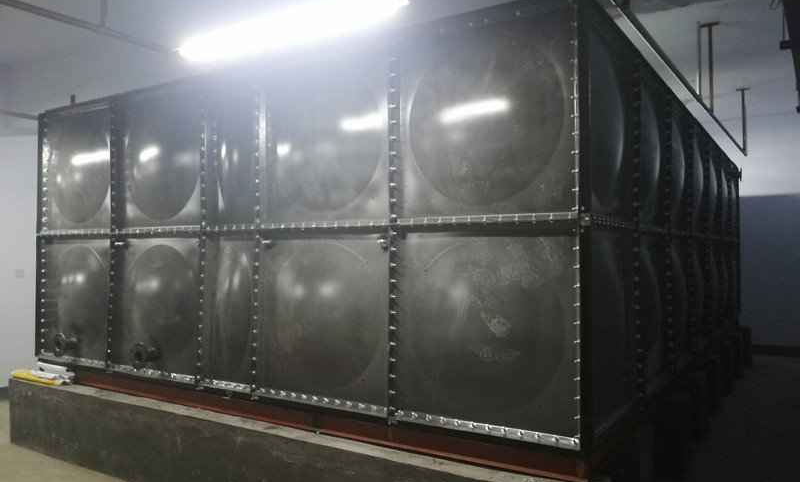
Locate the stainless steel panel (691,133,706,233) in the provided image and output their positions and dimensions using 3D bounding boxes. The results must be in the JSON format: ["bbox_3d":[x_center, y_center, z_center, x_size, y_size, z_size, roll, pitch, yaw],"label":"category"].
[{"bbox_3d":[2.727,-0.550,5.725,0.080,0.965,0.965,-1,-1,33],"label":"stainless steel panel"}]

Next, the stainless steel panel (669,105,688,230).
[{"bbox_3d":[2.172,-0.576,4.875,0.080,0.990,0.990,-1,-1,33],"label":"stainless steel panel"}]

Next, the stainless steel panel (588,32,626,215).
[{"bbox_3d":[1.085,-0.596,3.196,0.080,0.990,0.990,-1,-1,33],"label":"stainless steel panel"}]

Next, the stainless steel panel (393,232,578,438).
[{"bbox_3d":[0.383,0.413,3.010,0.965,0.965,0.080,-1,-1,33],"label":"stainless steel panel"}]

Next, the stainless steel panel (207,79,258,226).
[{"bbox_3d":[-1.071,-0.583,3.959,0.490,0.990,0.080,-1,-1,33],"label":"stainless steel panel"}]

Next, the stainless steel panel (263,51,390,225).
[{"bbox_3d":[-0.446,-0.589,3.554,0.990,0.990,0.080,-1,-1,33],"label":"stainless steel panel"}]

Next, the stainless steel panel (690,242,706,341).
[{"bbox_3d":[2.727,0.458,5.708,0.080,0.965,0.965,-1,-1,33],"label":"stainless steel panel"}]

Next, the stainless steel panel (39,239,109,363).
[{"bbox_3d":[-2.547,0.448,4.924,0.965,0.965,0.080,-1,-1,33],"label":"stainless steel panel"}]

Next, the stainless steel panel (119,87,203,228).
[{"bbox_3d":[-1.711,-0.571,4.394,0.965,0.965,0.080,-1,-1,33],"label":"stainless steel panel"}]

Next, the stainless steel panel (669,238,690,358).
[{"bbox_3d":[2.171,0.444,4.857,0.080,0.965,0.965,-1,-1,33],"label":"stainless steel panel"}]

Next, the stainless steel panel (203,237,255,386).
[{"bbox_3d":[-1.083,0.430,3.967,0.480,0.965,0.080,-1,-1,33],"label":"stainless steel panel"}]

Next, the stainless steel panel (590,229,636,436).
[{"bbox_3d":[1.086,0.404,3.184,0.080,0.990,0.990,-1,-1,33],"label":"stainless steel panel"}]

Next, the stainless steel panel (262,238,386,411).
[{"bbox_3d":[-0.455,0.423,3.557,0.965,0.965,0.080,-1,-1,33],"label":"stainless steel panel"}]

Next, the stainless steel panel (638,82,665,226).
[{"bbox_3d":[1.629,-0.586,4.035,0.080,0.990,0.990,-1,-1,33],"label":"stainless steel panel"}]

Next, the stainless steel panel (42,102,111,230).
[{"bbox_3d":[-2.530,-0.569,4.904,0.990,0.990,0.080,-1,-1,33],"label":"stainless steel panel"}]

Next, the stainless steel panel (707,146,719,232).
[{"bbox_3d":[3.260,-0.556,6.553,0.080,0.990,0.990,-1,-1,33],"label":"stainless steel panel"}]

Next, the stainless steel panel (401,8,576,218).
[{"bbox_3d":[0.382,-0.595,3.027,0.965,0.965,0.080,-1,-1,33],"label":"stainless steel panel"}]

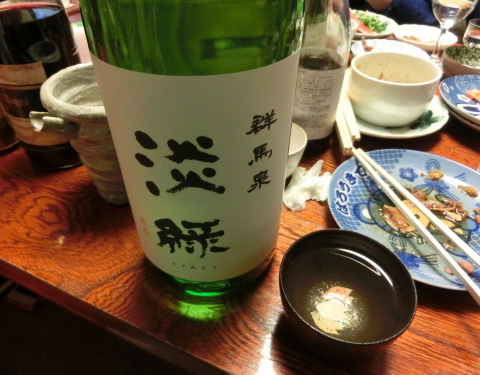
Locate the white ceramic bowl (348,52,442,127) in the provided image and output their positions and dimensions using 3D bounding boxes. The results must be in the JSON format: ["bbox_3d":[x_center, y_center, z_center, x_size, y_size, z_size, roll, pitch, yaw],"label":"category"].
[{"bbox_3d":[0.170,-0.108,0.397,0.093,0.060,0.093,0,41,0],"label":"white ceramic bowl"}]

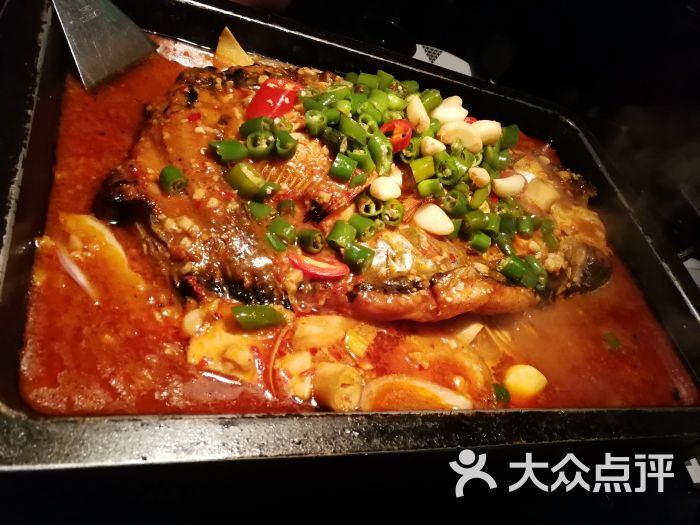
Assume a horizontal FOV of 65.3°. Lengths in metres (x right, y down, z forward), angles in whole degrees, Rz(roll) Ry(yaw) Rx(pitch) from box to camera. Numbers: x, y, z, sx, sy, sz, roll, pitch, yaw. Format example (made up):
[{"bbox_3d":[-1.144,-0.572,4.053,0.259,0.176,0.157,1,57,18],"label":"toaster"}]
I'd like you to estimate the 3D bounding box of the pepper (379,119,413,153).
[{"bbox_3d":[0.028,-0.076,0.327,0.018,0.009,0.018,8,50,-24],"label":"pepper"}]

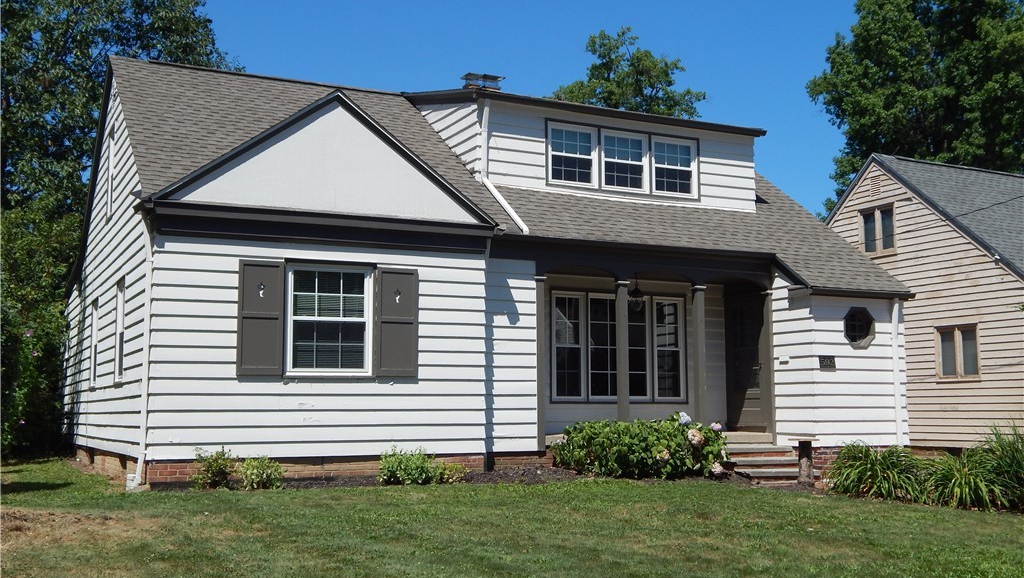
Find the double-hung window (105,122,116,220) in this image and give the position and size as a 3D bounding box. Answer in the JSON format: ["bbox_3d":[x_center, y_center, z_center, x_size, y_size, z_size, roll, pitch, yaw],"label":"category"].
[{"bbox_3d":[-6.081,-1.749,17.015,0.080,1.360,0.666,3,-7,-26],"label":"double-hung window"}]

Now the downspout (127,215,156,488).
[{"bbox_3d":[-4.238,0.730,12.878,0.210,3.060,0.280,3,-7,-26],"label":"downspout"}]

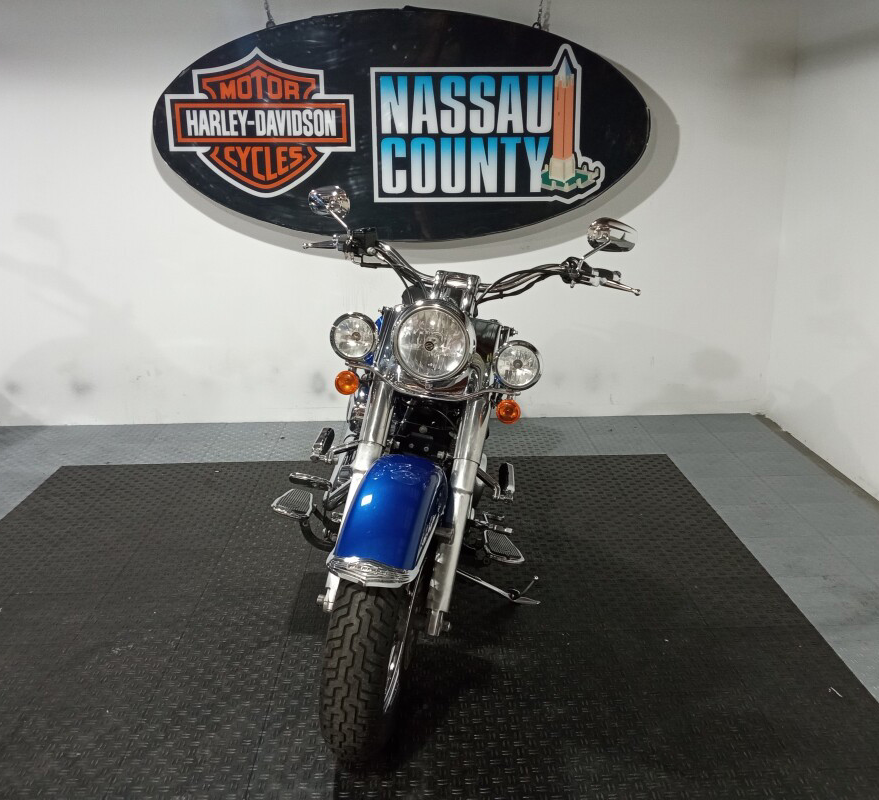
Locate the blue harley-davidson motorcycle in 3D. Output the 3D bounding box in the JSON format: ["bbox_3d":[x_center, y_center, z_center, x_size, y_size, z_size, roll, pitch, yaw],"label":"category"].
[{"bbox_3d":[-0.008,-0.027,2.752,0.920,1.250,2.400,10,16,-1],"label":"blue harley-davidson motorcycle"}]

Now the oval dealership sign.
[{"bbox_3d":[-0.168,-1.265,4.036,2.289,1.026,0.100,-1,16,-1],"label":"oval dealership sign"}]

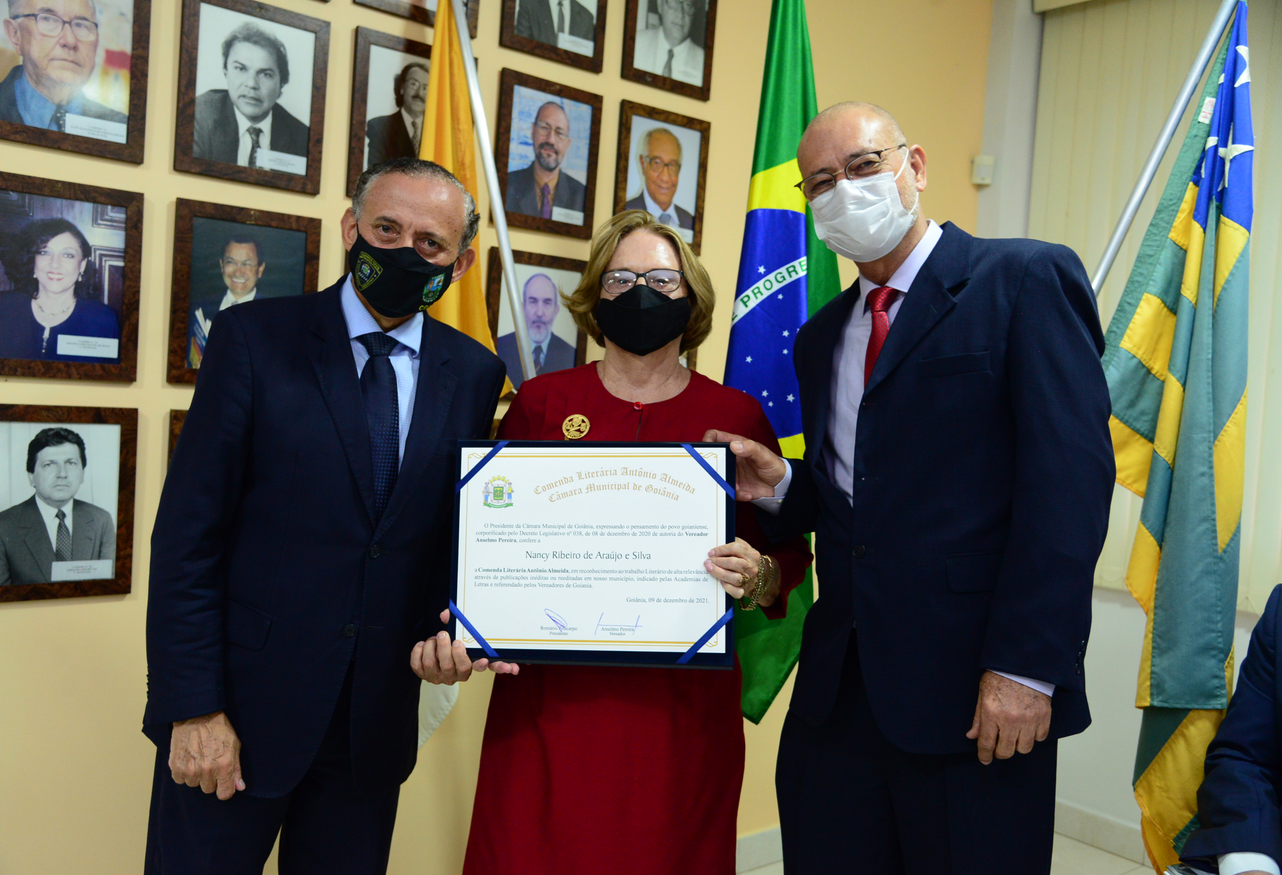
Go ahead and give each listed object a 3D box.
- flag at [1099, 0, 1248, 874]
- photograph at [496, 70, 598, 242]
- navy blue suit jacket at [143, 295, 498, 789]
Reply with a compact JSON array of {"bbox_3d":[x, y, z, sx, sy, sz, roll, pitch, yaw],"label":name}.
[{"bbox_3d":[0.951,-0.001,2.080,0.290,1.530,0.250,4,2,12],"label":"flag"},{"bbox_3d":[-0.218,-0.667,2.768,0.295,0.351,0.025,1,2,-40],"label":"photograph"},{"bbox_3d":[-0.450,0.145,1.680,0.500,0.740,0.310,5,3,-25],"label":"navy blue suit jacket"}]

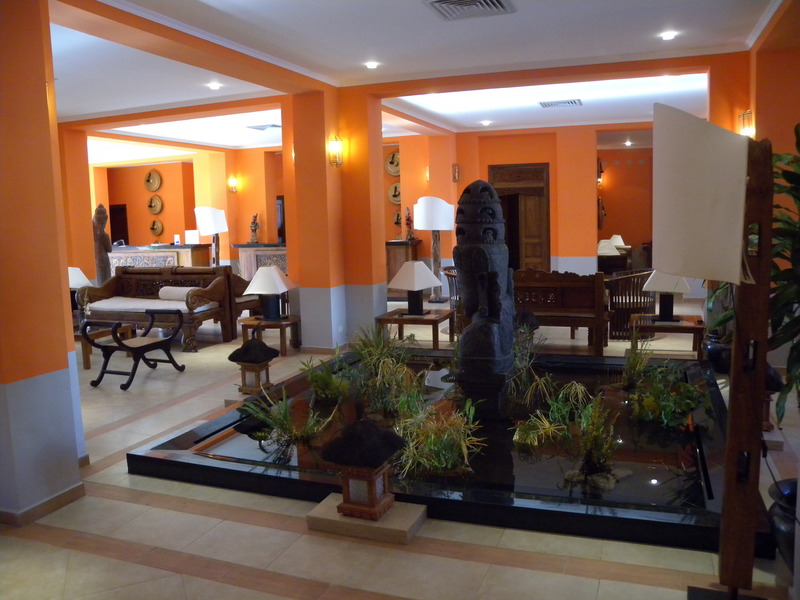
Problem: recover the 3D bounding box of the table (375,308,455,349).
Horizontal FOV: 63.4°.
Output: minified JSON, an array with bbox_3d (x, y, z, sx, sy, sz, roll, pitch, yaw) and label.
[{"bbox_3d":[0.214,0.385,8.100,0.780,0.420,0.820,1,8,22],"label":"table"}]

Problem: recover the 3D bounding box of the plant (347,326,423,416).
[{"bbox_3d":[-0.129,0.588,5.400,0.620,0.680,0.600,-2,7,0],"label":"plant"}]

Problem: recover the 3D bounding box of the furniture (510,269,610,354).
[{"bbox_3d":[1.617,0.095,7.683,1.672,0.999,0.795,1,7,21],"label":"furniture"}]

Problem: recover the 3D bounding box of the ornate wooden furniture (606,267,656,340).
[{"bbox_3d":[2.998,0.034,8.395,0.640,0.880,0.640,2,8,28],"label":"ornate wooden furniture"}]

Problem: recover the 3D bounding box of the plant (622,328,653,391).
[{"bbox_3d":[2.037,0.507,5.559,0.265,0.530,0.285,1,7,21],"label":"plant"}]

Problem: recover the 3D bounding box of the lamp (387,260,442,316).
[{"bbox_3d":[0.184,-0.158,8.350,0.543,0.659,0.543,-7,9,-35],"label":"lamp"}]

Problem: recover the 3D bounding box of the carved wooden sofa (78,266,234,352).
[{"bbox_3d":[-3.338,0.088,8.859,1.998,1.040,0.805,1,7,21],"label":"carved wooden sofa"}]

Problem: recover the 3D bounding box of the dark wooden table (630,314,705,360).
[{"bbox_3d":[2.964,0.432,7.231,0.761,0.386,0.769,1,8,20],"label":"dark wooden table"}]

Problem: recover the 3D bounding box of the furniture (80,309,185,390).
[{"bbox_3d":[-2.772,0.500,6.817,0.520,0.683,0.999,1,7,21],"label":"furniture"}]

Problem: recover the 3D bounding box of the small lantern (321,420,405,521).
[{"bbox_3d":[-0.189,0.865,3.445,0.348,0.505,0.348,1,8,20],"label":"small lantern"}]

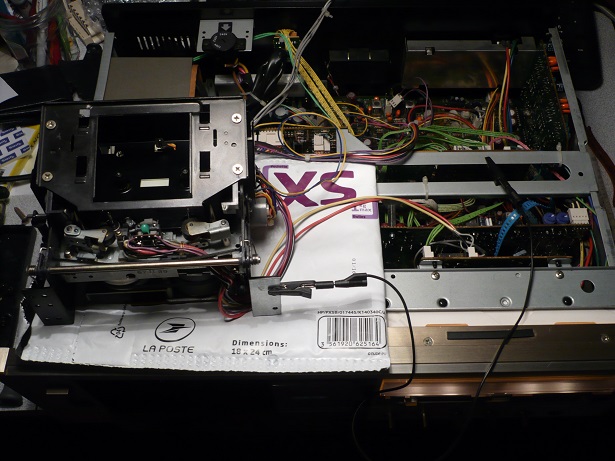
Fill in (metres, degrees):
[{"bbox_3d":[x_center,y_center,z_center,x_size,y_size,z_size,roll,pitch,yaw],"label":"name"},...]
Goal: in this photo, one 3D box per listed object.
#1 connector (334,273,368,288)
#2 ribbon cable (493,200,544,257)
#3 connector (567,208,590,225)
[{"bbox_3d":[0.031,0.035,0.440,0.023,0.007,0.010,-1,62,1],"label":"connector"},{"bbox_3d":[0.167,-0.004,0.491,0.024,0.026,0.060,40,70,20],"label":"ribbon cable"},{"bbox_3d":[0.222,-0.010,0.508,0.014,0.006,0.015,-1,62,1],"label":"connector"}]

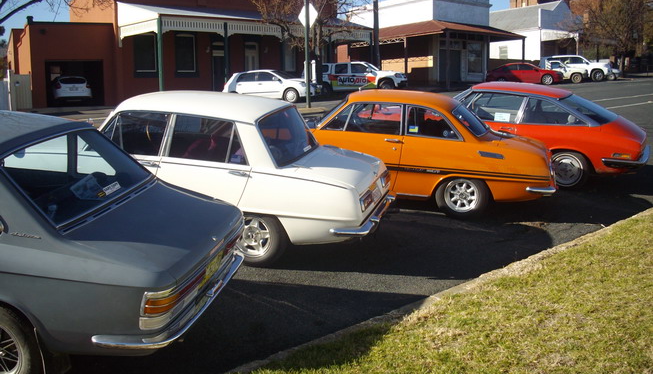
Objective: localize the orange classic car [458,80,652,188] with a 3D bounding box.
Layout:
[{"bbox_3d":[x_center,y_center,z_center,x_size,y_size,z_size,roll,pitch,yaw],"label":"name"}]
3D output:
[{"bbox_3d":[2.369,-0.842,10.227,4.280,1.320,1.600,6,13,22],"label":"orange classic car"}]

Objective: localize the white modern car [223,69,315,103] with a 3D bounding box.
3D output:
[{"bbox_3d":[-2.432,-4.249,29.938,4.180,1.475,1.695,-1,7,17],"label":"white modern car"}]

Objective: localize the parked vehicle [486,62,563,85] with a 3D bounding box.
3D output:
[{"bbox_3d":[12.268,-6.974,43.352,4.750,1.450,1.810,-1,7,17],"label":"parked vehicle"}]

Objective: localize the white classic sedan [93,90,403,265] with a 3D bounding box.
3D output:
[{"bbox_3d":[-1.408,-0.195,6.702,4.020,1.395,1.500,5,13,14],"label":"white classic sedan"}]

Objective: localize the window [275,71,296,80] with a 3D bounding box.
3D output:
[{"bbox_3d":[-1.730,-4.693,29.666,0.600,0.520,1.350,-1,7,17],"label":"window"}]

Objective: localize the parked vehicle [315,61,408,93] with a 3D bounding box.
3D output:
[{"bbox_3d":[1.484,-5.382,34.989,5.150,1.760,1.820,-1,7,16],"label":"parked vehicle"}]

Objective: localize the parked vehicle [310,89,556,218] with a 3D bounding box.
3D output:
[{"bbox_3d":[0.754,-0.513,8.498,4.000,1.345,1.500,5,13,17],"label":"parked vehicle"}]

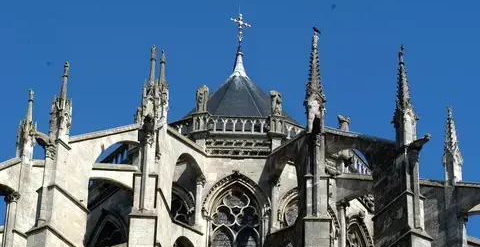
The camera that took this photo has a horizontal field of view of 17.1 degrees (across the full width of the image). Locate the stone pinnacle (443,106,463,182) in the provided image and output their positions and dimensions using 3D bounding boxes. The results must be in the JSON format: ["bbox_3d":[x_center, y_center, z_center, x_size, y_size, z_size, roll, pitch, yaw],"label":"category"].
[{"bbox_3d":[9.359,0.800,70.653,0.613,3.837,0.613,29,-44,-33],"label":"stone pinnacle"}]

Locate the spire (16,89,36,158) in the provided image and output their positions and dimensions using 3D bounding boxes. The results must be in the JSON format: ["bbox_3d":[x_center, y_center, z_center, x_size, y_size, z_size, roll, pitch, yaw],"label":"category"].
[{"bbox_3d":[-9.359,-0.089,70.873,0.525,3.537,0.525,-26,-44,33],"label":"spire"}]

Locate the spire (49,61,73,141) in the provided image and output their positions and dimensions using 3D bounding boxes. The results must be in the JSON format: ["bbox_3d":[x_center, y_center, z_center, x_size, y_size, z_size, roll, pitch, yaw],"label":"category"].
[{"bbox_3d":[-6.785,-0.966,61.271,0.582,3.562,0.582,-18,-40,26],"label":"spire"}]

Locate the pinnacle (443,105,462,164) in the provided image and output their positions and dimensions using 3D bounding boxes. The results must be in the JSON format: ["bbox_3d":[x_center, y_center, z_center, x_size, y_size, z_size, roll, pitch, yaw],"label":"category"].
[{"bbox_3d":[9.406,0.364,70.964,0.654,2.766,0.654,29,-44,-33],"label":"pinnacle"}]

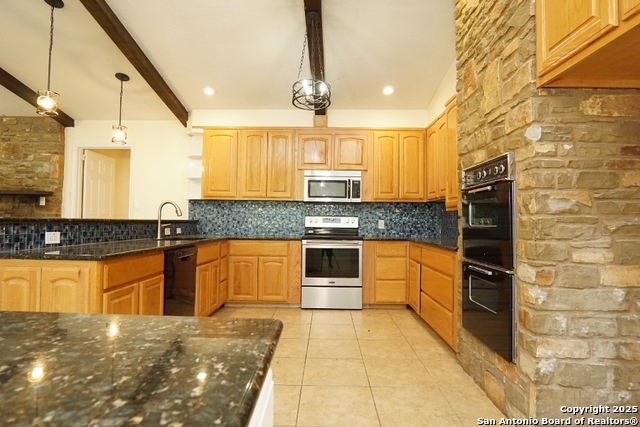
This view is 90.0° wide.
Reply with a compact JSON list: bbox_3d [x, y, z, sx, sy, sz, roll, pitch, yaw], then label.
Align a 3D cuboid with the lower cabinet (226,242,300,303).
[{"bbox_3d":[-0.714,0.776,4.460,0.941,0.820,0.610,1,-2,1],"label":"lower cabinet"}]

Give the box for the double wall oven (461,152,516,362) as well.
[{"bbox_3d":[1.362,0.256,2.117,0.560,1.200,0.675,1,-2,1],"label":"double wall oven"}]

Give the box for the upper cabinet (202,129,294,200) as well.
[{"bbox_3d":[-0.989,-0.681,4.634,1.289,1.010,0.330,1,-2,1],"label":"upper cabinet"}]

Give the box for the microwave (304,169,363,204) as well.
[{"bbox_3d":[0.179,-0.353,4.448,0.757,0.424,0.390,1,-1,1],"label":"microwave"}]

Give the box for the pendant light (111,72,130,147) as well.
[{"bbox_3d":[-2.154,-1.134,3.472,0.155,0.763,0.155,1,-2,1],"label":"pendant light"}]

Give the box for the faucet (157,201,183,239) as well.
[{"bbox_3d":[-1.561,0.072,3.314,0.250,0.389,0.090,1,-1,1],"label":"faucet"}]

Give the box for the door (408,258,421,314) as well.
[{"bbox_3d":[1.087,0.831,3.688,0.025,0.553,0.415,1,-1,1],"label":"door"}]

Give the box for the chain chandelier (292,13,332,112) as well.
[{"bbox_3d":[-0.072,-1.404,2.918,0.344,0.836,0.344,1,-1,1],"label":"chain chandelier"}]

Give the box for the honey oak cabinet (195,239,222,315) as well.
[{"bbox_3d":[-1.499,0.707,3.468,0.600,0.800,0.745,1,-2,1],"label":"honey oak cabinet"}]

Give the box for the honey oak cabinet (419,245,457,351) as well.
[{"bbox_3d":[1.385,0.730,2.992,0.600,0.808,0.950,1,-1,1],"label":"honey oak cabinet"}]

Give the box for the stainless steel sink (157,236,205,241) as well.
[{"bbox_3d":[-1.412,0.371,3.343,0.400,0.200,0.550,1,-1,1],"label":"stainless steel sink"}]

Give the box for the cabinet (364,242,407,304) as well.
[{"bbox_3d":[0.828,0.769,4.297,0.562,0.820,0.600,1,-1,1],"label":"cabinet"}]

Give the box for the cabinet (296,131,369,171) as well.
[{"bbox_3d":[0.177,-0.876,4.618,1.004,0.567,0.330,1,-2,1],"label":"cabinet"}]

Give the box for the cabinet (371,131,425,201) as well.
[{"bbox_3d":[1.079,-0.656,4.595,0.751,0.984,0.330,1,-2,1],"label":"cabinet"}]

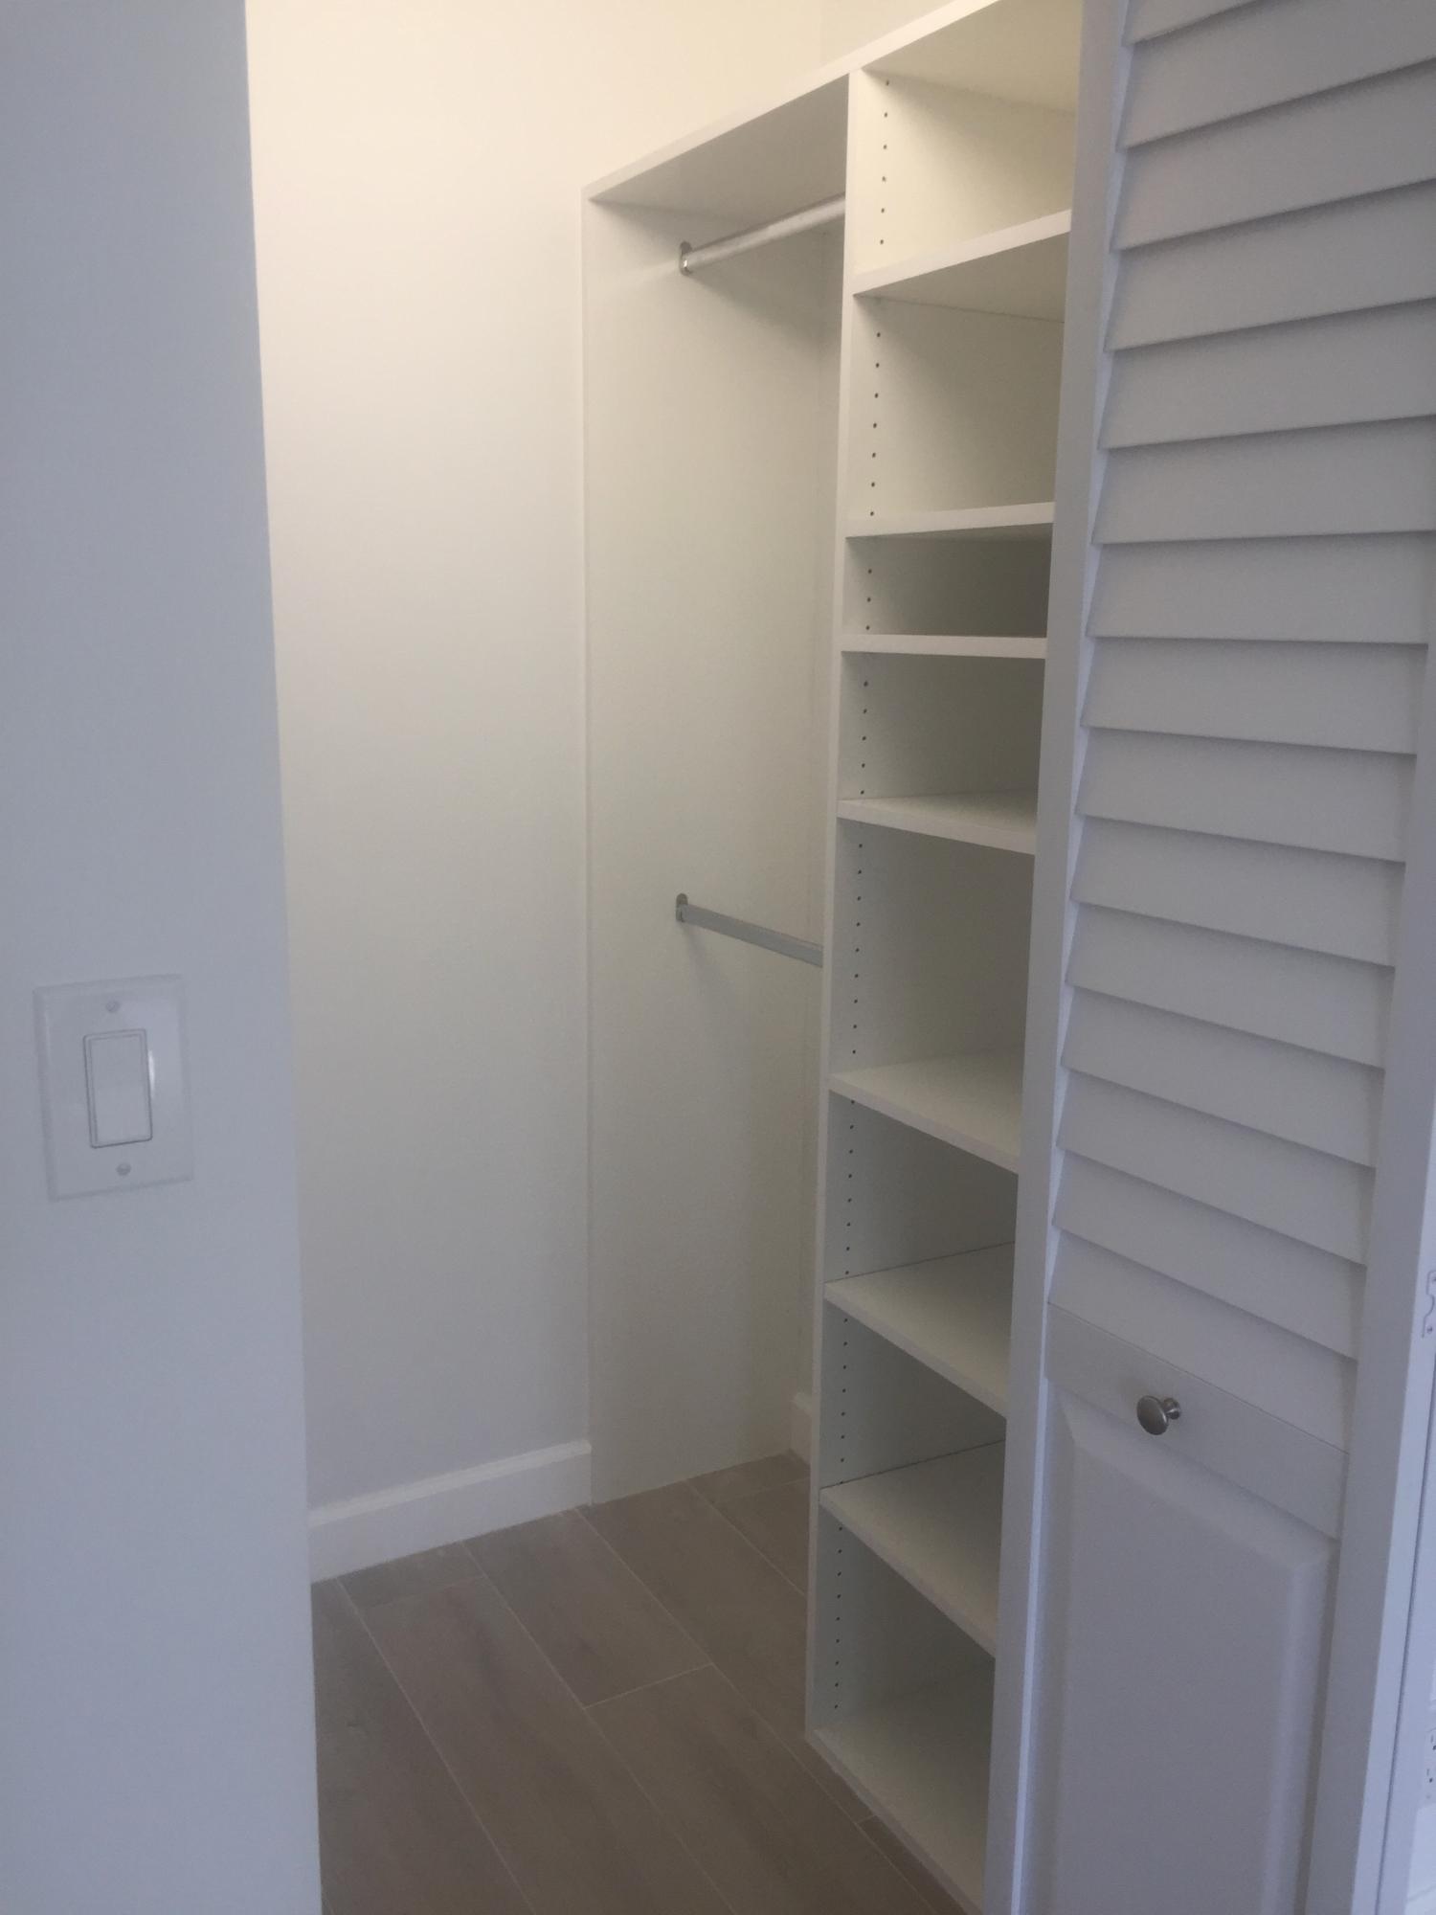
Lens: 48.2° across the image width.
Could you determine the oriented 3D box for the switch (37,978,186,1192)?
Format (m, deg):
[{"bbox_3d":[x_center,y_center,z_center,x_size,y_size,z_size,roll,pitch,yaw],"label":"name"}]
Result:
[{"bbox_3d":[-0.341,0.075,0.912,0.080,0.123,0.012,-6,14,-29],"label":"switch"}]

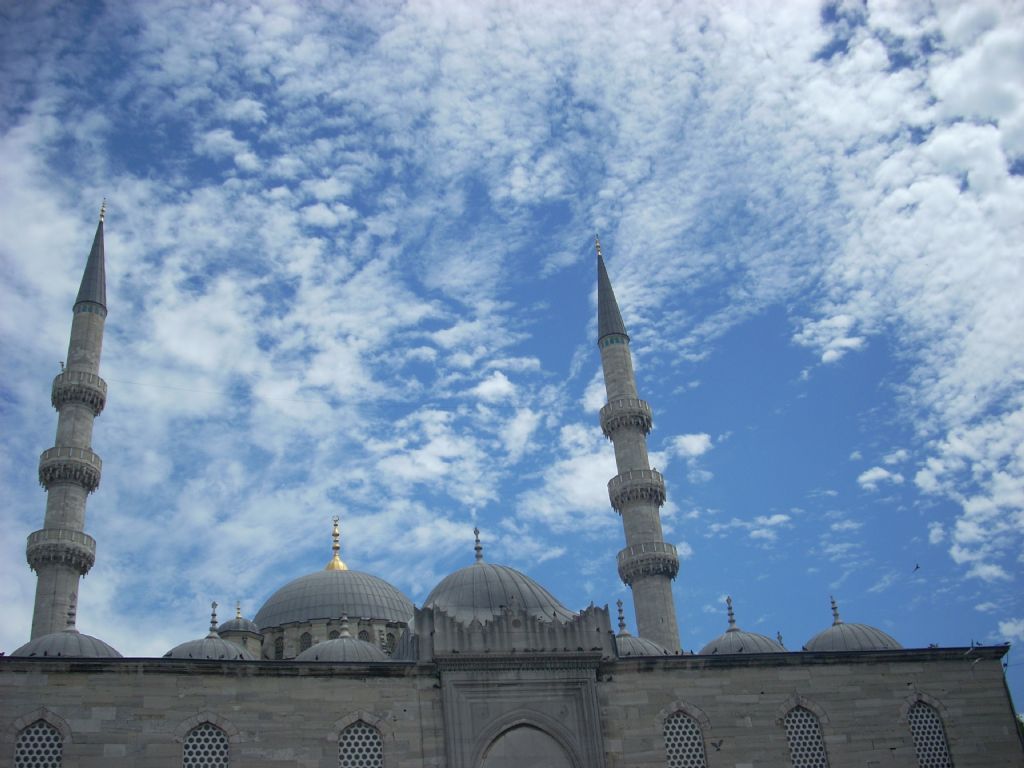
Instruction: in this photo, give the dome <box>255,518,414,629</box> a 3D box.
[{"bbox_3d":[-17.243,18.832,107.155,15.141,12.278,15.141,3,-31,-14],"label":"dome"}]

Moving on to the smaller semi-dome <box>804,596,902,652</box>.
[{"bbox_3d":[14.929,10.916,48.455,4.378,3.116,4.378,3,-31,-14],"label":"smaller semi-dome"}]

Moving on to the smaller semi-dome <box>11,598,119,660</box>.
[{"bbox_3d":[-16.472,9.383,40.435,4.274,3.064,4.274,3,-31,-14],"label":"smaller semi-dome"}]

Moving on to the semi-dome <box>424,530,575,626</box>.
[{"bbox_3d":[-0.872,8.125,45.651,6.232,4.506,6.232,3,-31,-14],"label":"semi-dome"}]

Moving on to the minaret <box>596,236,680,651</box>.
[{"bbox_3d":[10.528,12.349,87.248,4.893,60.770,4.893,3,-31,-14],"label":"minaret"}]

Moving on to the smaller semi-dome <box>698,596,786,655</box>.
[{"bbox_3d":[9.795,10.661,47.146,4.274,3.116,4.274,3,-31,-14],"label":"smaller semi-dome"}]

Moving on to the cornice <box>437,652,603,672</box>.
[{"bbox_3d":[0.287,9.920,38.815,6.128,0.556,0.618,3,-31,-14],"label":"cornice"}]

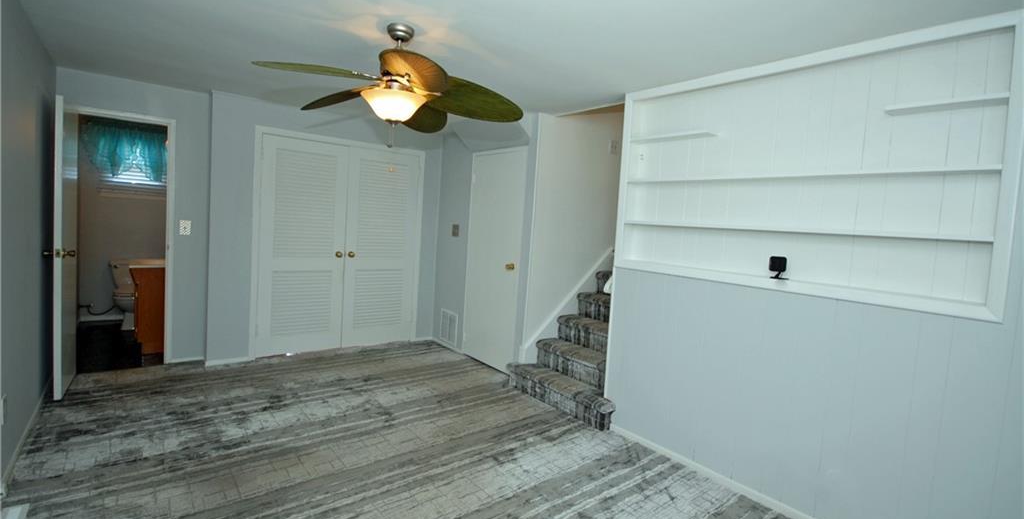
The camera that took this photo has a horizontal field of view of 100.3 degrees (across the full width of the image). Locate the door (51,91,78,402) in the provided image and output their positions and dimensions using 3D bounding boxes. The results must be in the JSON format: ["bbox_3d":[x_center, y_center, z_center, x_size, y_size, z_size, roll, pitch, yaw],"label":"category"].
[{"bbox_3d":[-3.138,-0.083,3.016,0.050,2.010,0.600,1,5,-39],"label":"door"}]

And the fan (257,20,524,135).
[{"bbox_3d":[-0.566,-0.928,2.182,1.308,0.481,1.308,0,5,-42],"label":"fan"}]

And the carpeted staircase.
[{"bbox_3d":[0.810,0.593,3.685,1.322,1.108,1.081,0,5,-42],"label":"carpeted staircase"}]

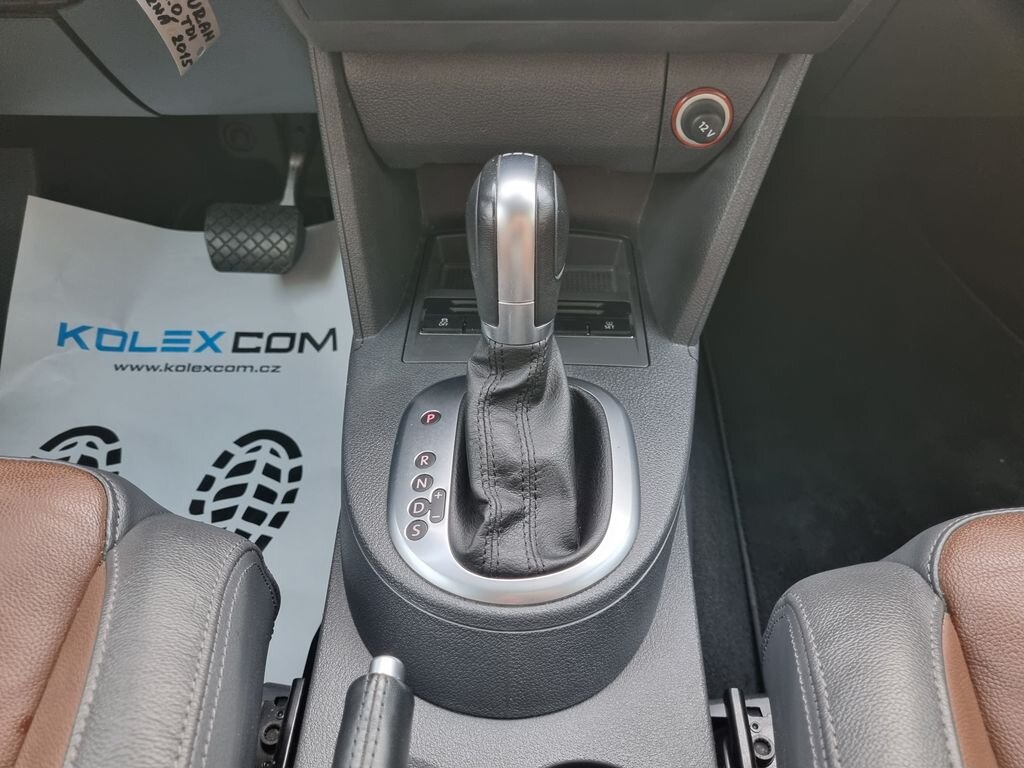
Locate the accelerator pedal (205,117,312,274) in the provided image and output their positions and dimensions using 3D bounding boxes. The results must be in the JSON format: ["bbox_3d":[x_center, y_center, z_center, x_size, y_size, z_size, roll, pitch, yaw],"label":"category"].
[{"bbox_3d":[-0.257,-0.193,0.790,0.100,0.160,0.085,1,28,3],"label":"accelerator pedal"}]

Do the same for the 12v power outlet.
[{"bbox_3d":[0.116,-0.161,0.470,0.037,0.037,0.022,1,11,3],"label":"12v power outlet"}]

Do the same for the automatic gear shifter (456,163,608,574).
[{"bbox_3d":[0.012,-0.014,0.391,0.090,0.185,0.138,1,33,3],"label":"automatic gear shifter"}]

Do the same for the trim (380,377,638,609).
[{"bbox_3d":[0.002,0.057,0.446,0.141,0.018,0.159,1,47,3],"label":"trim"}]

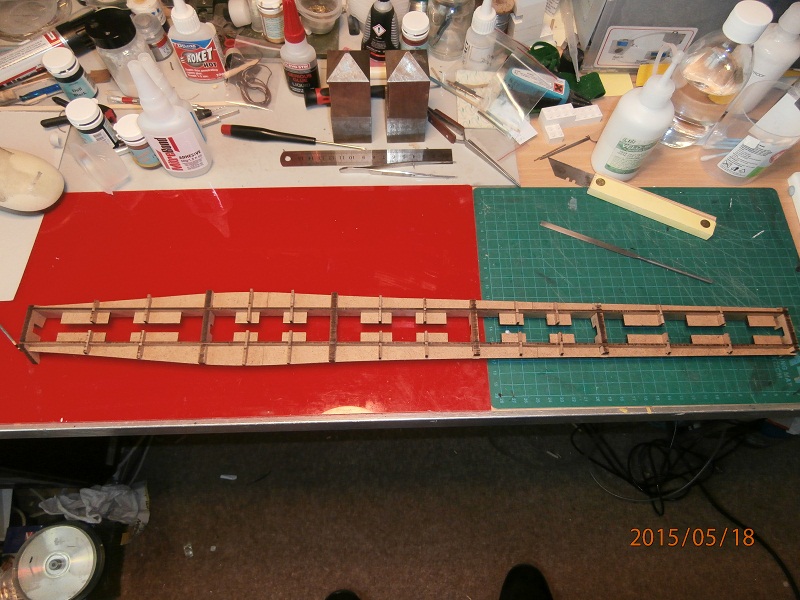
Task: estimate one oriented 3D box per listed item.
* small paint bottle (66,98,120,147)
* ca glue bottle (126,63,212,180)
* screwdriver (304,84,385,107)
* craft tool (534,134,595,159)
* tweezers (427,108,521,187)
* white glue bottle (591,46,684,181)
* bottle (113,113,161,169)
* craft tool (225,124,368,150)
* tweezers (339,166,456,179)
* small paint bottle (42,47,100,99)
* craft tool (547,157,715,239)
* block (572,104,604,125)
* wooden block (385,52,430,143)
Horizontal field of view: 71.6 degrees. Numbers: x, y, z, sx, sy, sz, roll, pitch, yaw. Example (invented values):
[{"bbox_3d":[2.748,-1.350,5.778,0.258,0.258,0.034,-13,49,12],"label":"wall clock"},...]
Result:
[{"bbox_3d":[-0.299,-0.170,0.545,0.033,0.044,0.033,5,65,1],"label":"small paint bottle"},{"bbox_3d":[-0.213,-0.163,0.502,0.048,0.119,0.041,-10,66,-6],"label":"ca glue bottle"},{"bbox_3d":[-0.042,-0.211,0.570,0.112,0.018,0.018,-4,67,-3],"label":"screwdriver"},{"bbox_3d":[0.165,-0.153,0.562,0.067,0.004,0.006,-24,69,-11],"label":"craft tool"},{"bbox_3d":[0.068,-0.154,0.551,0.017,0.010,0.137,-41,73,-17],"label":"tweezers"},{"bbox_3d":[0.220,-0.168,0.496,0.051,0.137,0.051,8,67,3],"label":"white glue bottle"},{"bbox_3d":[-0.247,-0.148,0.524,0.029,0.045,0.029,0,66,-1],"label":"bottle"},{"bbox_3d":[-0.106,-0.158,0.548,0.145,0.013,0.013,8,67,3],"label":"craft tool"},{"bbox_3d":[-0.002,-0.128,0.550,0.118,0.009,0.017,-1,65,-1],"label":"tweezers"},{"bbox_3d":[-0.339,-0.231,0.572,0.033,0.044,0.033,0,65,-1],"label":"small paint bottle"},{"bbox_3d":[0.222,-0.102,0.539,0.168,0.013,0.027,24,67,10],"label":"craft tool"},{"bbox_3d":[0.195,-0.194,0.583,0.031,0.011,0.016,-12,66,-6],"label":"block"},{"bbox_3d":[0.007,-0.191,0.528,0.037,0.080,0.037,-1,66,-1],"label":"wooden block"}]

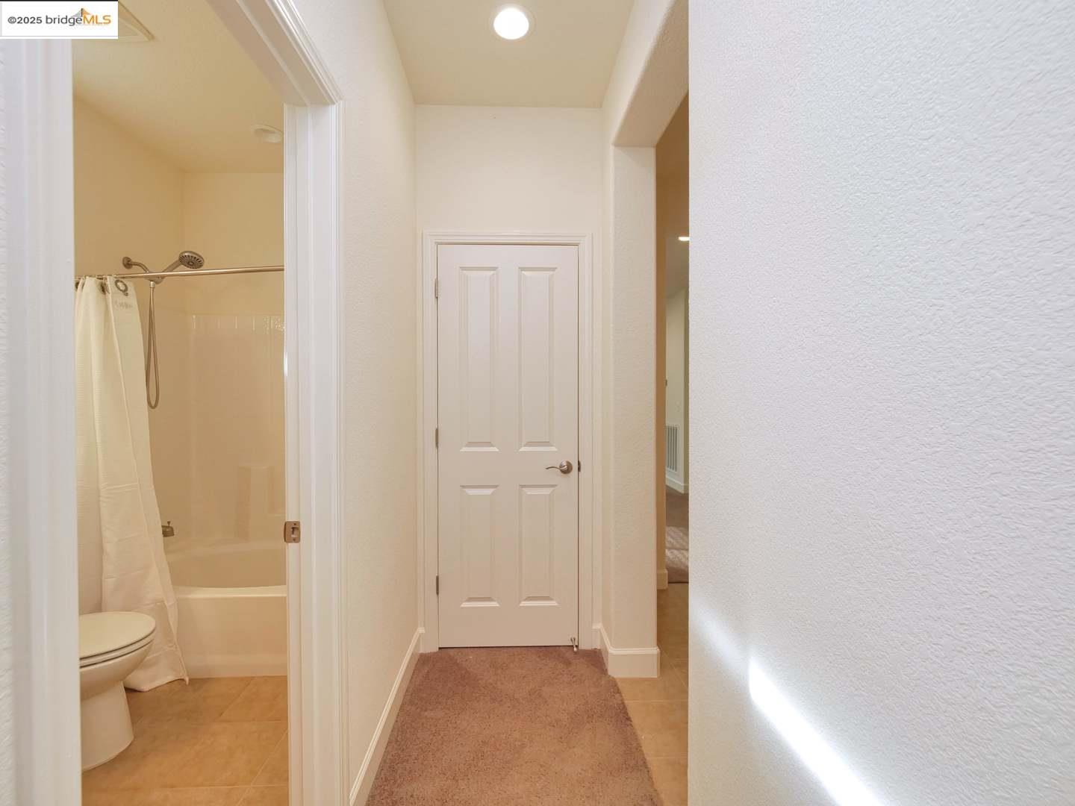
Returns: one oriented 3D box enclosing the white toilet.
[{"bbox_3d":[-1.812,0.896,1.577,0.725,0.750,0.430,0,1,-3],"label":"white toilet"}]

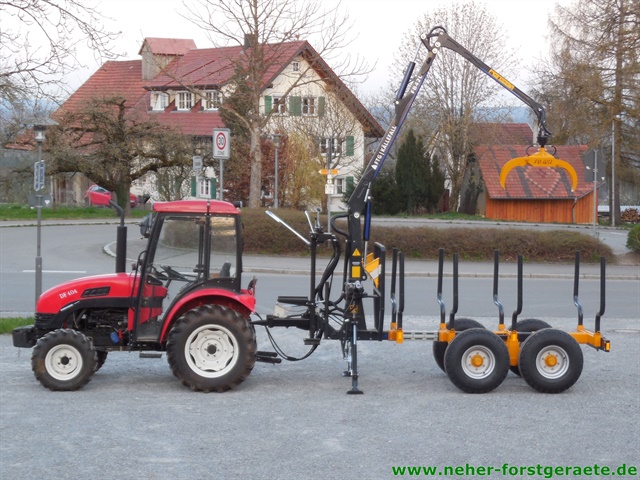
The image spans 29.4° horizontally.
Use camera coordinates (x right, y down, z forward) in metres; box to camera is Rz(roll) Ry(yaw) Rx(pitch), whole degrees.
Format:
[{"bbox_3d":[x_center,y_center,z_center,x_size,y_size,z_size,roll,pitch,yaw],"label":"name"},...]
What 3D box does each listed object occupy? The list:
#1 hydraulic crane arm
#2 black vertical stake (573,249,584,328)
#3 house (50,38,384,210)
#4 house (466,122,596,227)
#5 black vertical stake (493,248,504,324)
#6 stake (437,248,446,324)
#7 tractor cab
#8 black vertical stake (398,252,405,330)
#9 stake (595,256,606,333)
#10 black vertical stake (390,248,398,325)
[{"bbox_3d":[1.754,-1.149,16.400,2.800,3.380,0.420,0,3,0],"label":"hydraulic crane arm"},{"bbox_3d":[3.591,0.674,16.950,0.130,1.050,0.090,0,3,0],"label":"black vertical stake"},{"bbox_3d":[-8.092,-8.092,91.000,13.400,11.000,26.000,-2,4,-37],"label":"house"},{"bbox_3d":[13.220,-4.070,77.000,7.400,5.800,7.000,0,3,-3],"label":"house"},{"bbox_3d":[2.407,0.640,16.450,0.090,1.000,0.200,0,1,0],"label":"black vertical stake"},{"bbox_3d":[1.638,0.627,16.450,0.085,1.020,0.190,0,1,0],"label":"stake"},{"bbox_3d":[-1.630,0.385,15.800,1.450,1.790,1.380,0,1,0],"label":"tractor cab"},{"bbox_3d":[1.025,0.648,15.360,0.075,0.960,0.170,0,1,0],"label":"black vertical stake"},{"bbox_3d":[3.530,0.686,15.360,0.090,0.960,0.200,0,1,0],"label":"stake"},{"bbox_3d":[1.035,0.646,16.950,0.100,1.050,0.090,0,3,0],"label":"black vertical stake"}]

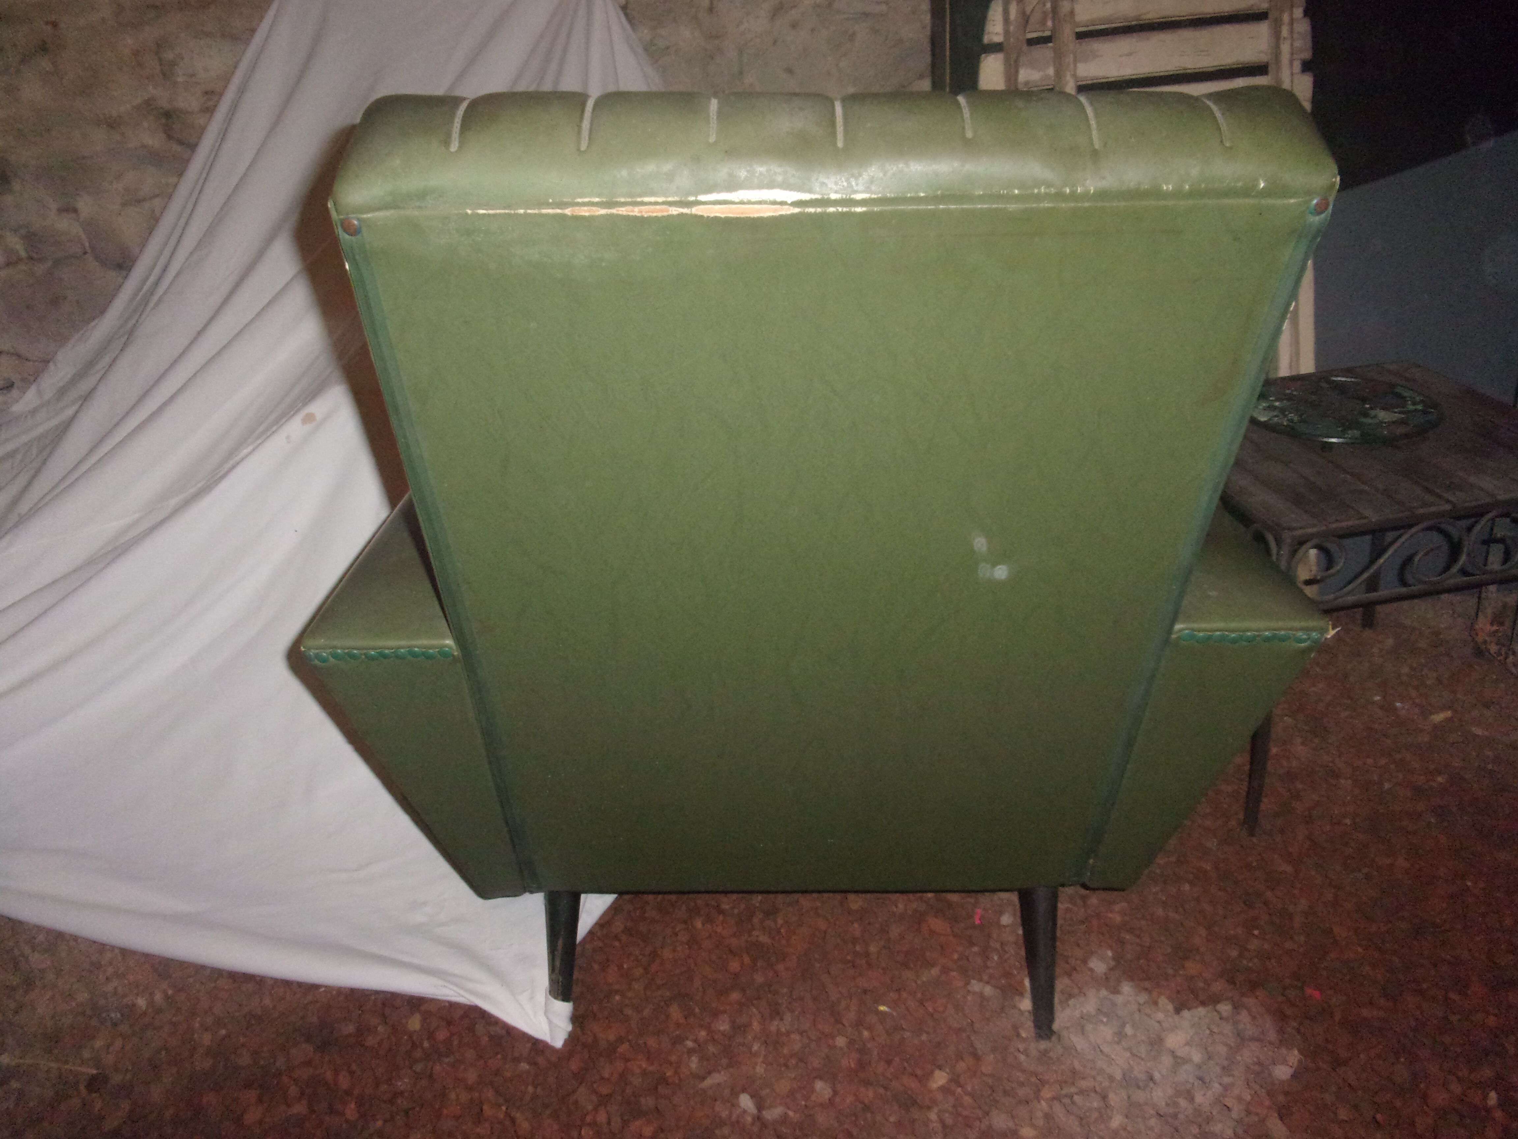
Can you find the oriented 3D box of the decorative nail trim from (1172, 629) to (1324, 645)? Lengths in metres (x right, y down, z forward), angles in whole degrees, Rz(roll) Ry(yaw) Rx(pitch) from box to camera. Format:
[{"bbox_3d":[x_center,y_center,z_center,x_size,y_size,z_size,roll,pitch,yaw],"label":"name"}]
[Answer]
[{"bbox_3d":[0.351,0.047,0.883,0.106,0.011,0.006,-1,27,1],"label":"decorative nail trim"}]

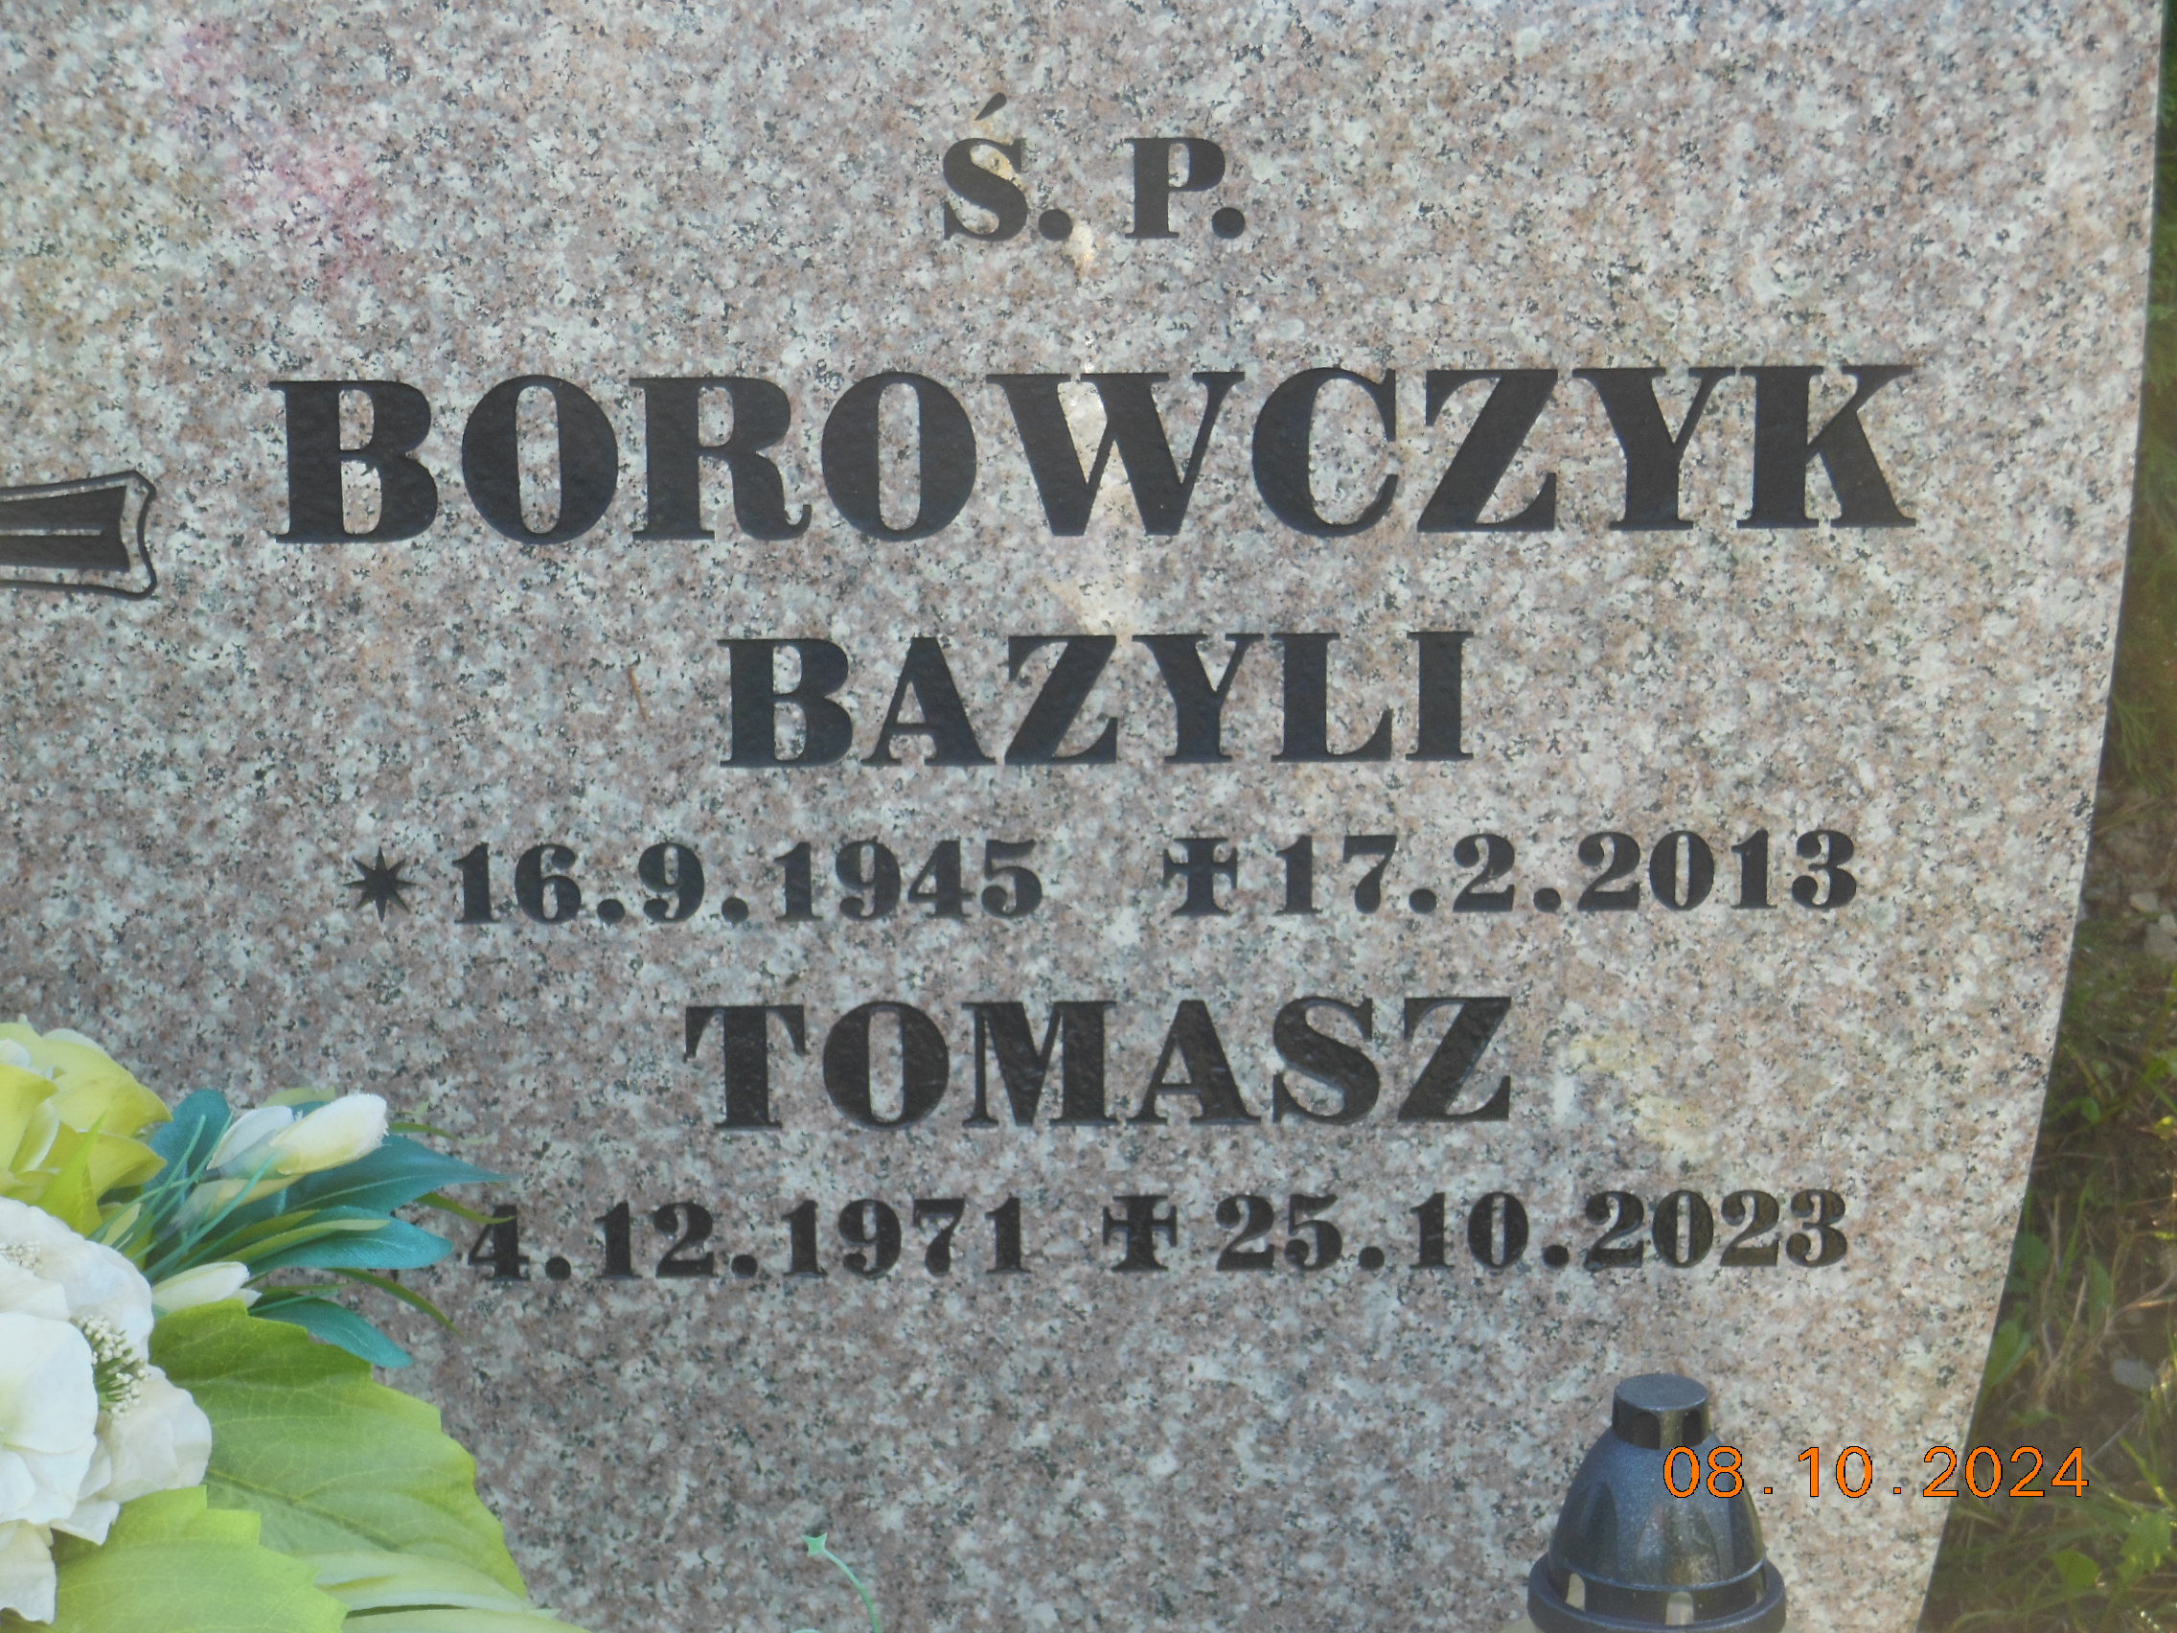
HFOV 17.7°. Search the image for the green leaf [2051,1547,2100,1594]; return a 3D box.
[{"bbox_3d":[0.473,0.361,3.348,0.023,0.019,0.014,0,18,0],"label":"green leaf"}]

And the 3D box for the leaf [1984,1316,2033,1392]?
[{"bbox_3d":[0.466,0.273,3.539,0.027,0.037,0.015,0,18,0],"label":"leaf"}]

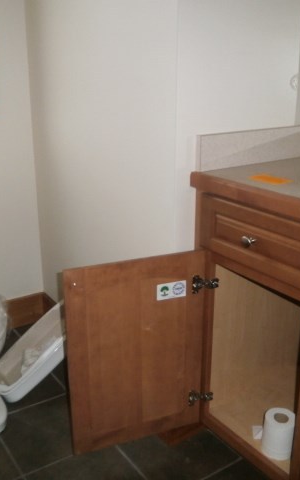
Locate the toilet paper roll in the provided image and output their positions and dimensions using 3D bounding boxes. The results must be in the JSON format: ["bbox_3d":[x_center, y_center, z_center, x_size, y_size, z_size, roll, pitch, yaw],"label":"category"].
[{"bbox_3d":[0.378,0.564,1.398,0.094,0.111,0.094,0,19,0],"label":"toilet paper roll"}]

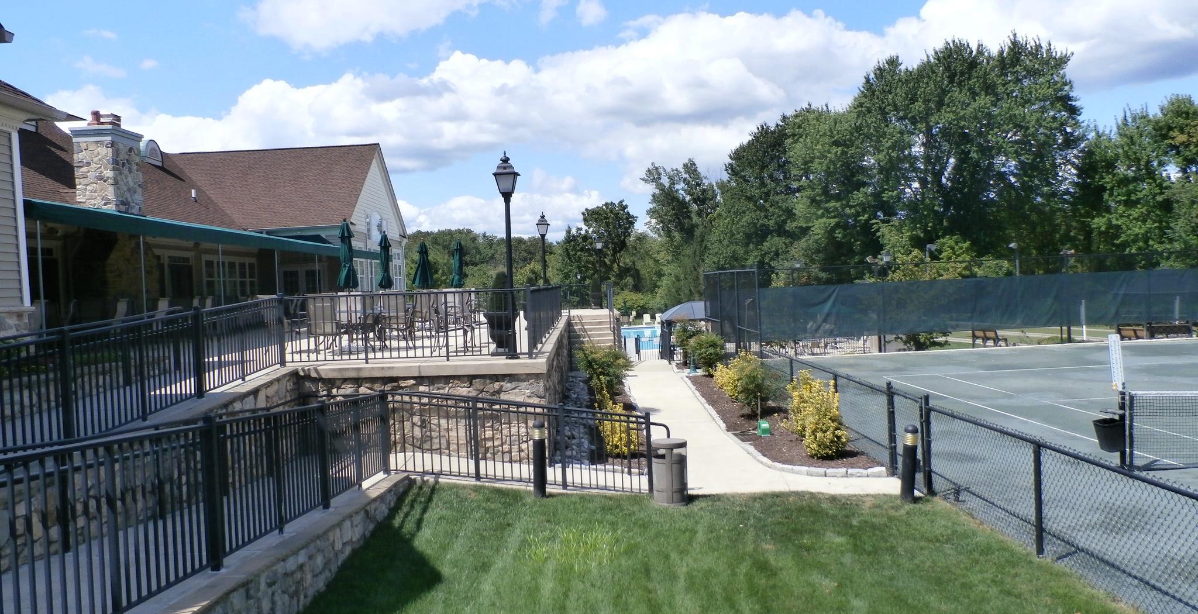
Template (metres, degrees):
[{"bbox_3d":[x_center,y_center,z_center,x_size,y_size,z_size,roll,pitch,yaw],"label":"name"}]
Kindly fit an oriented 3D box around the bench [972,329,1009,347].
[{"bbox_3d":[19.668,1.513,43.444,0.620,0.840,1.500,-3,1,-25],"label":"bench"}]

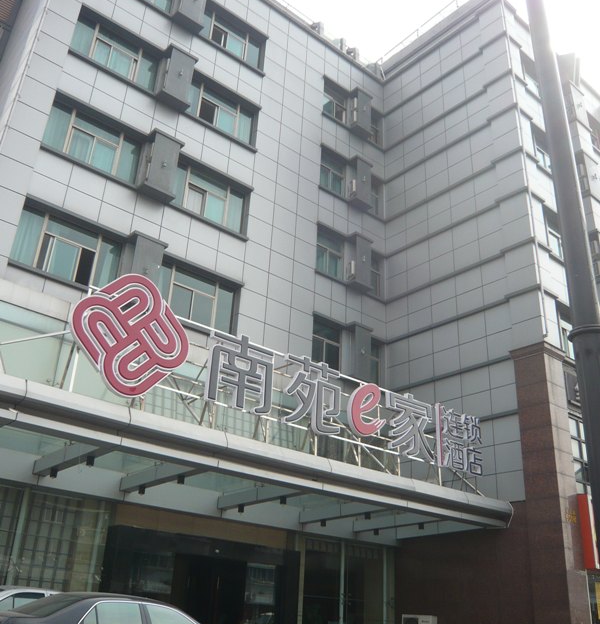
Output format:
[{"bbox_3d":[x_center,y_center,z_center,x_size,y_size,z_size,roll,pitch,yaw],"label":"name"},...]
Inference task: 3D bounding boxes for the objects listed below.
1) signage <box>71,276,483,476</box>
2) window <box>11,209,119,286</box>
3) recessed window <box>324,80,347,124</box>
[{"bbox_3d":[0.456,1.867,14.757,11.692,2.354,0.284,22,-31,-33],"label":"signage"},{"bbox_3d":[-6.148,-1.569,17.223,2.828,1.643,0.253,22,-31,-33],"label":"window"},{"bbox_3d":[1.418,-8.350,26.854,1.469,1.612,0.253,22,-31,-33],"label":"recessed window"}]

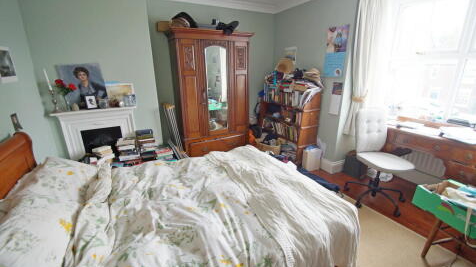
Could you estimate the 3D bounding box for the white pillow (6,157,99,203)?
[{"bbox_3d":[-1.430,0.353,1.617,0.460,0.160,0.670,4,12,-28],"label":"white pillow"}]

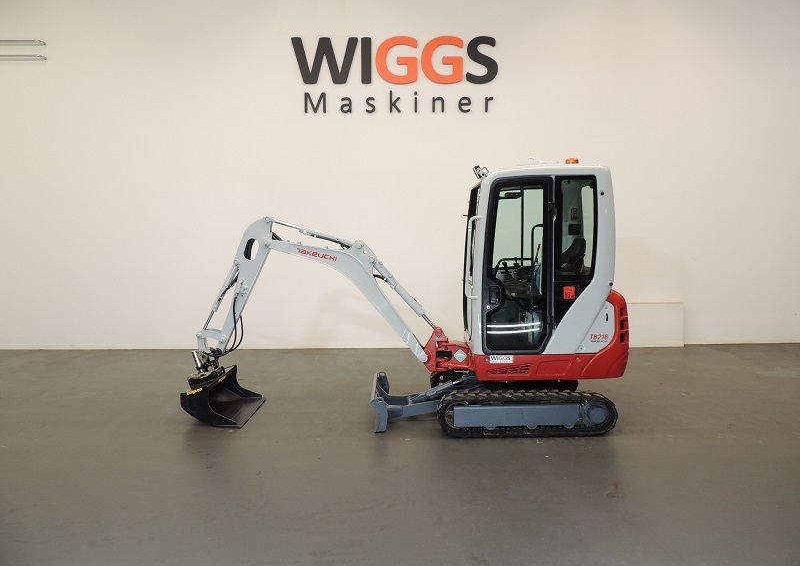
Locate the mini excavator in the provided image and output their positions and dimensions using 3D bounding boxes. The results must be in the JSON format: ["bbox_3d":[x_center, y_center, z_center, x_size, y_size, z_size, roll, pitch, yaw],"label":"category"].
[{"bbox_3d":[0.080,0.085,5.450,4.120,2.500,1.300,0,1,0],"label":"mini excavator"}]

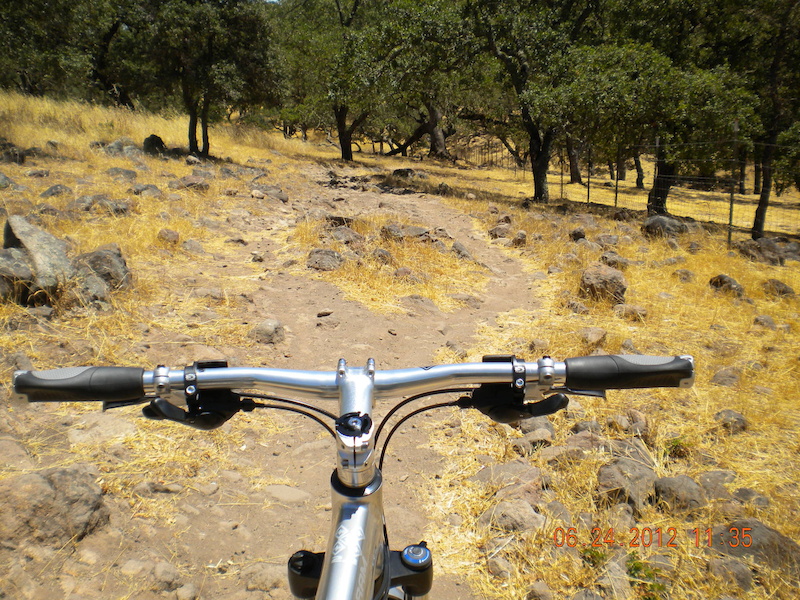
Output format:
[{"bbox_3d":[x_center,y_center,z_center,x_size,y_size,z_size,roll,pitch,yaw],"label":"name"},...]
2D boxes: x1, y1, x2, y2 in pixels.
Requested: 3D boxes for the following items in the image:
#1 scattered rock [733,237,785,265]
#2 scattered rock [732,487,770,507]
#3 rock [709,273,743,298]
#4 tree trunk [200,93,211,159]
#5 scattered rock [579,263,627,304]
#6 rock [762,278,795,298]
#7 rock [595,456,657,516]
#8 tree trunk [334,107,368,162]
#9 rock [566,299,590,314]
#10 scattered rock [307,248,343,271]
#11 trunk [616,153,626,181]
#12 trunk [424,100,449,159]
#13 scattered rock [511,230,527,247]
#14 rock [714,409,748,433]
[{"bbox_3d":[3.634,-0.492,8.200,0.530,0.220,0.400,0,10,0],"label":"scattered rock"},{"bbox_3d":[1.252,0.700,2.880,0.135,0.055,0.090,5,11,24],"label":"scattered rock"},{"bbox_3d":[2.835,-0.115,7.015,0.303,0.228,0.258,4,11,22],"label":"rock"},{"bbox_3d":[-4.809,-4.314,20.000,0.250,1.530,0.220,-1,12,0],"label":"tree trunk"},{"bbox_3d":[1.602,-0.131,6.400,0.370,0.280,0.330,3,10,14],"label":"scattered rock"},{"bbox_3d":[3.041,-0.092,6.500,0.260,0.140,0.200,0,10,0],"label":"rock"},{"bbox_3d":[0.801,0.656,2.860,0.210,0.135,0.190,3,10,16],"label":"rock"},{"bbox_3d":[-1.469,-5.073,24.500,1.000,1.700,0.600,-1,10,-3],"label":"tree trunk"},{"bbox_3d":[1.247,0.045,5.650,0.170,0.090,0.130,-1,12,0],"label":"rock"},{"bbox_3d":[-0.756,-0.398,8.181,0.369,0.226,0.277,-1,10,-5],"label":"scattered rock"},{"bbox_3d":[8.215,-4.951,30.000,0.380,1.080,0.360,0,10,0],"label":"trunk"},{"bbox_3d":[1.489,-6.956,33.000,0.950,2.400,0.750,0,10,0],"label":"trunk"},{"bbox_3d":[1.442,-0.738,9.783,0.175,0.210,0.167,1,10,8],"label":"scattered rock"},{"bbox_3d":[1.434,0.521,3.500,0.147,0.080,0.115,-1,12,0],"label":"rock"}]

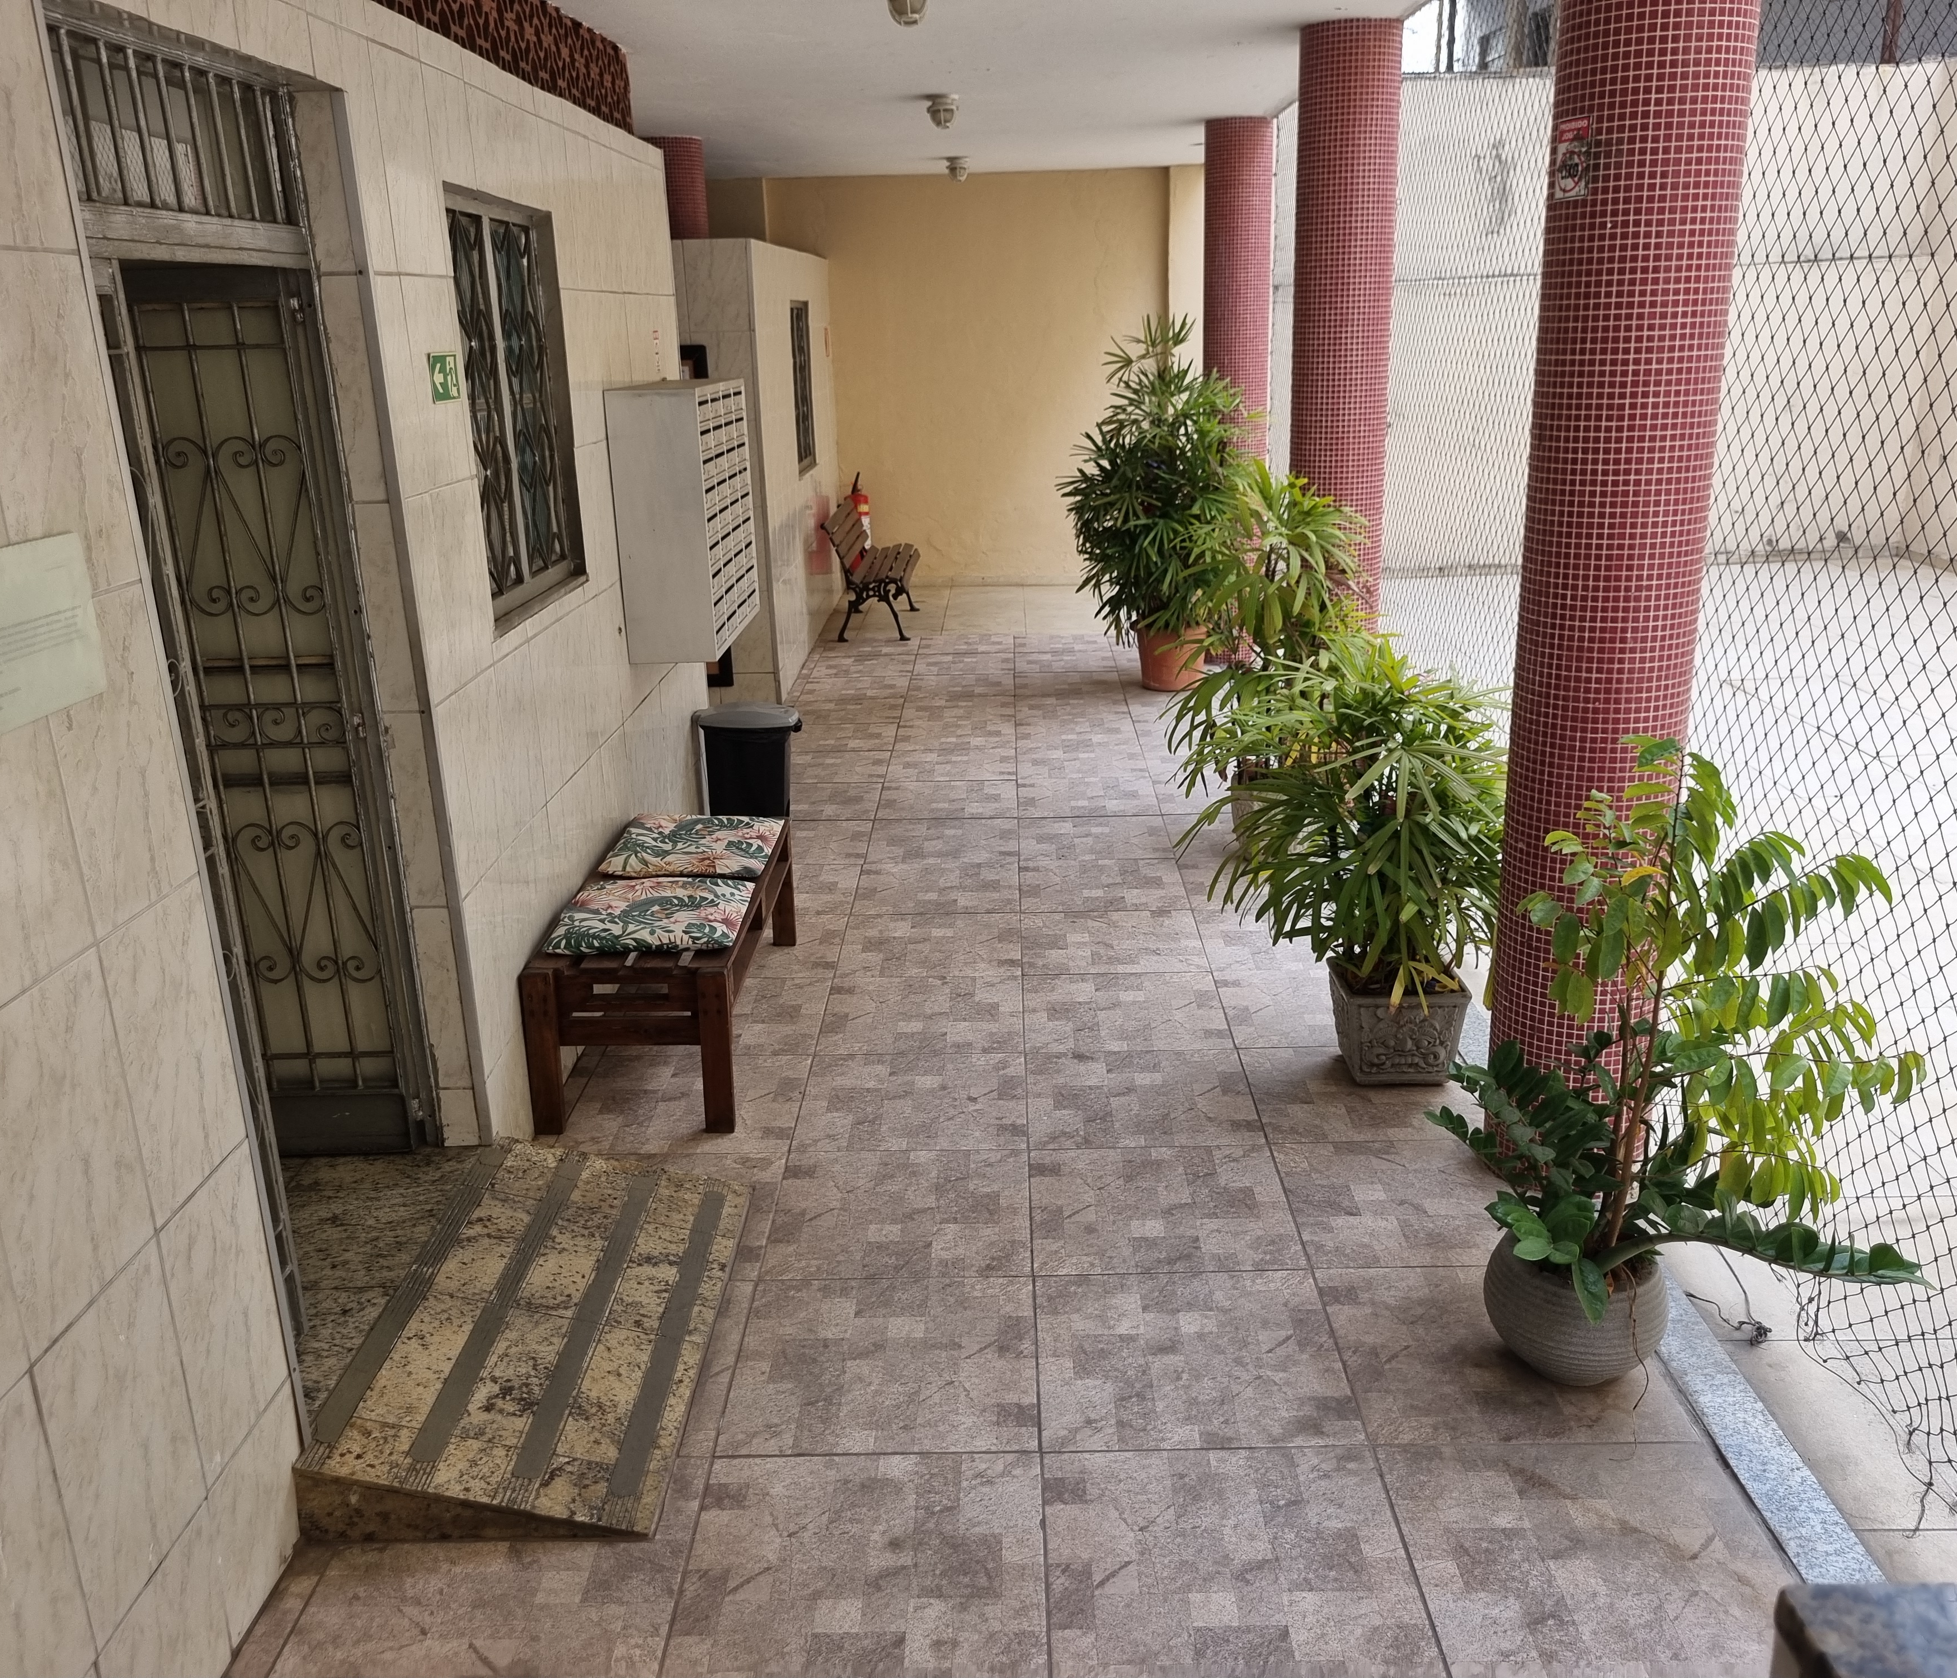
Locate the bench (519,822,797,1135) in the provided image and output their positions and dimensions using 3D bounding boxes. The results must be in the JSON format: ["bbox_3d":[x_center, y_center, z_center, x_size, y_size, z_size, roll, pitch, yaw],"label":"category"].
[{"bbox_3d":[-0.876,0.336,4.985,0.538,0.469,1.452,-1,17,1],"label":"bench"}]

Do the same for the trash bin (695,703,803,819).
[{"bbox_3d":[-0.923,-0.315,7.004,0.399,0.514,0.284,-1,17,1],"label":"trash bin"}]

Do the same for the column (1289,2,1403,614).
[{"bbox_3d":[1.413,-1.553,6.600,0.363,2.977,0.363,-1,17,1],"label":"column"}]

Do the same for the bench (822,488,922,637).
[{"bbox_3d":[-0.707,-1.840,11.450,0.563,0.768,1.240,-1,17,1],"label":"bench"}]

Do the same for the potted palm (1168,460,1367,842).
[{"bbox_3d":[1.068,-0.657,6.260,0.714,1.488,0.696,-1,17,1],"label":"potted palm"}]

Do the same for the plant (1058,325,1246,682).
[{"bbox_3d":[0.964,-1.826,9.193,1.056,1.984,0.938,-1,17,1],"label":"plant"}]

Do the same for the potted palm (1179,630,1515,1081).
[{"bbox_3d":[0.960,0.041,4.467,0.847,1.228,0.786,-1,17,1],"label":"potted palm"}]

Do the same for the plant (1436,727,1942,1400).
[{"bbox_3d":[1.362,0.402,3.227,0.986,1.252,0.696,-1,17,1],"label":"plant"}]

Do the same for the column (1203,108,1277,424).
[{"bbox_3d":[1.466,-2.477,9.562,0.363,2.977,0.363,-1,17,1],"label":"column"}]

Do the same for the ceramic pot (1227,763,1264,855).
[{"bbox_3d":[1.171,-0.075,6.427,0.333,0.272,0.333,-2,17,1],"label":"ceramic pot"}]

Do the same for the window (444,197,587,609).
[{"bbox_3d":[-1.256,-1.143,4.495,0.079,1.041,0.962,-1,17,1],"label":"window"}]

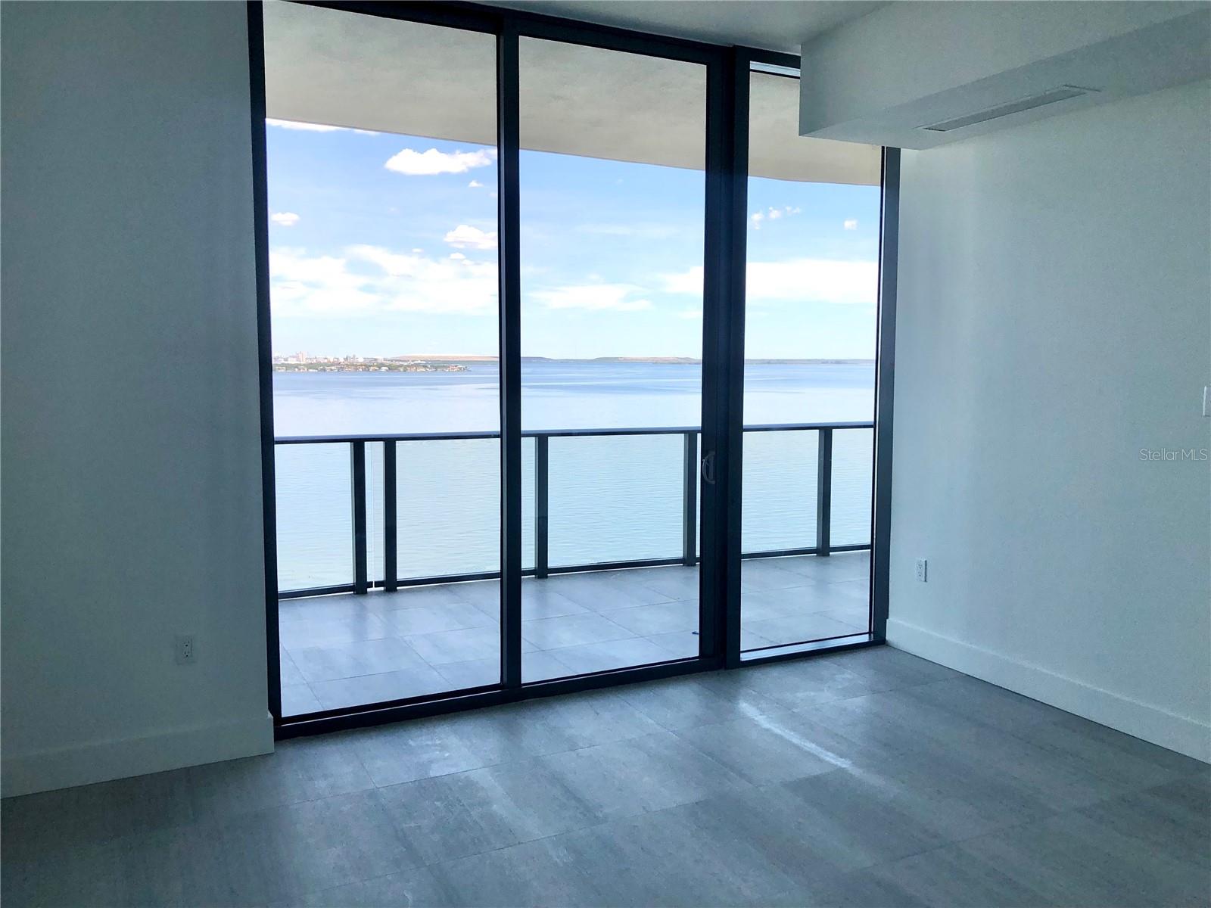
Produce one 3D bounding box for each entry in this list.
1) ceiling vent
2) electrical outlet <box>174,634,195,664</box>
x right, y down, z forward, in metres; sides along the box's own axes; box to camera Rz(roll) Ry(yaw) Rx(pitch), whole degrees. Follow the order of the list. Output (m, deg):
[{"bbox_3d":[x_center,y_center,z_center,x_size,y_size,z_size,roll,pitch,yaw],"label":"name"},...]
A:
[{"bbox_3d":[1.686,-1.466,4.188,0.200,0.022,0.800,-2,6,-27],"label":"ceiling vent"},{"bbox_3d":[-1.551,0.721,3.630,0.071,0.115,0.012,-2,6,-27],"label":"electrical outlet"}]

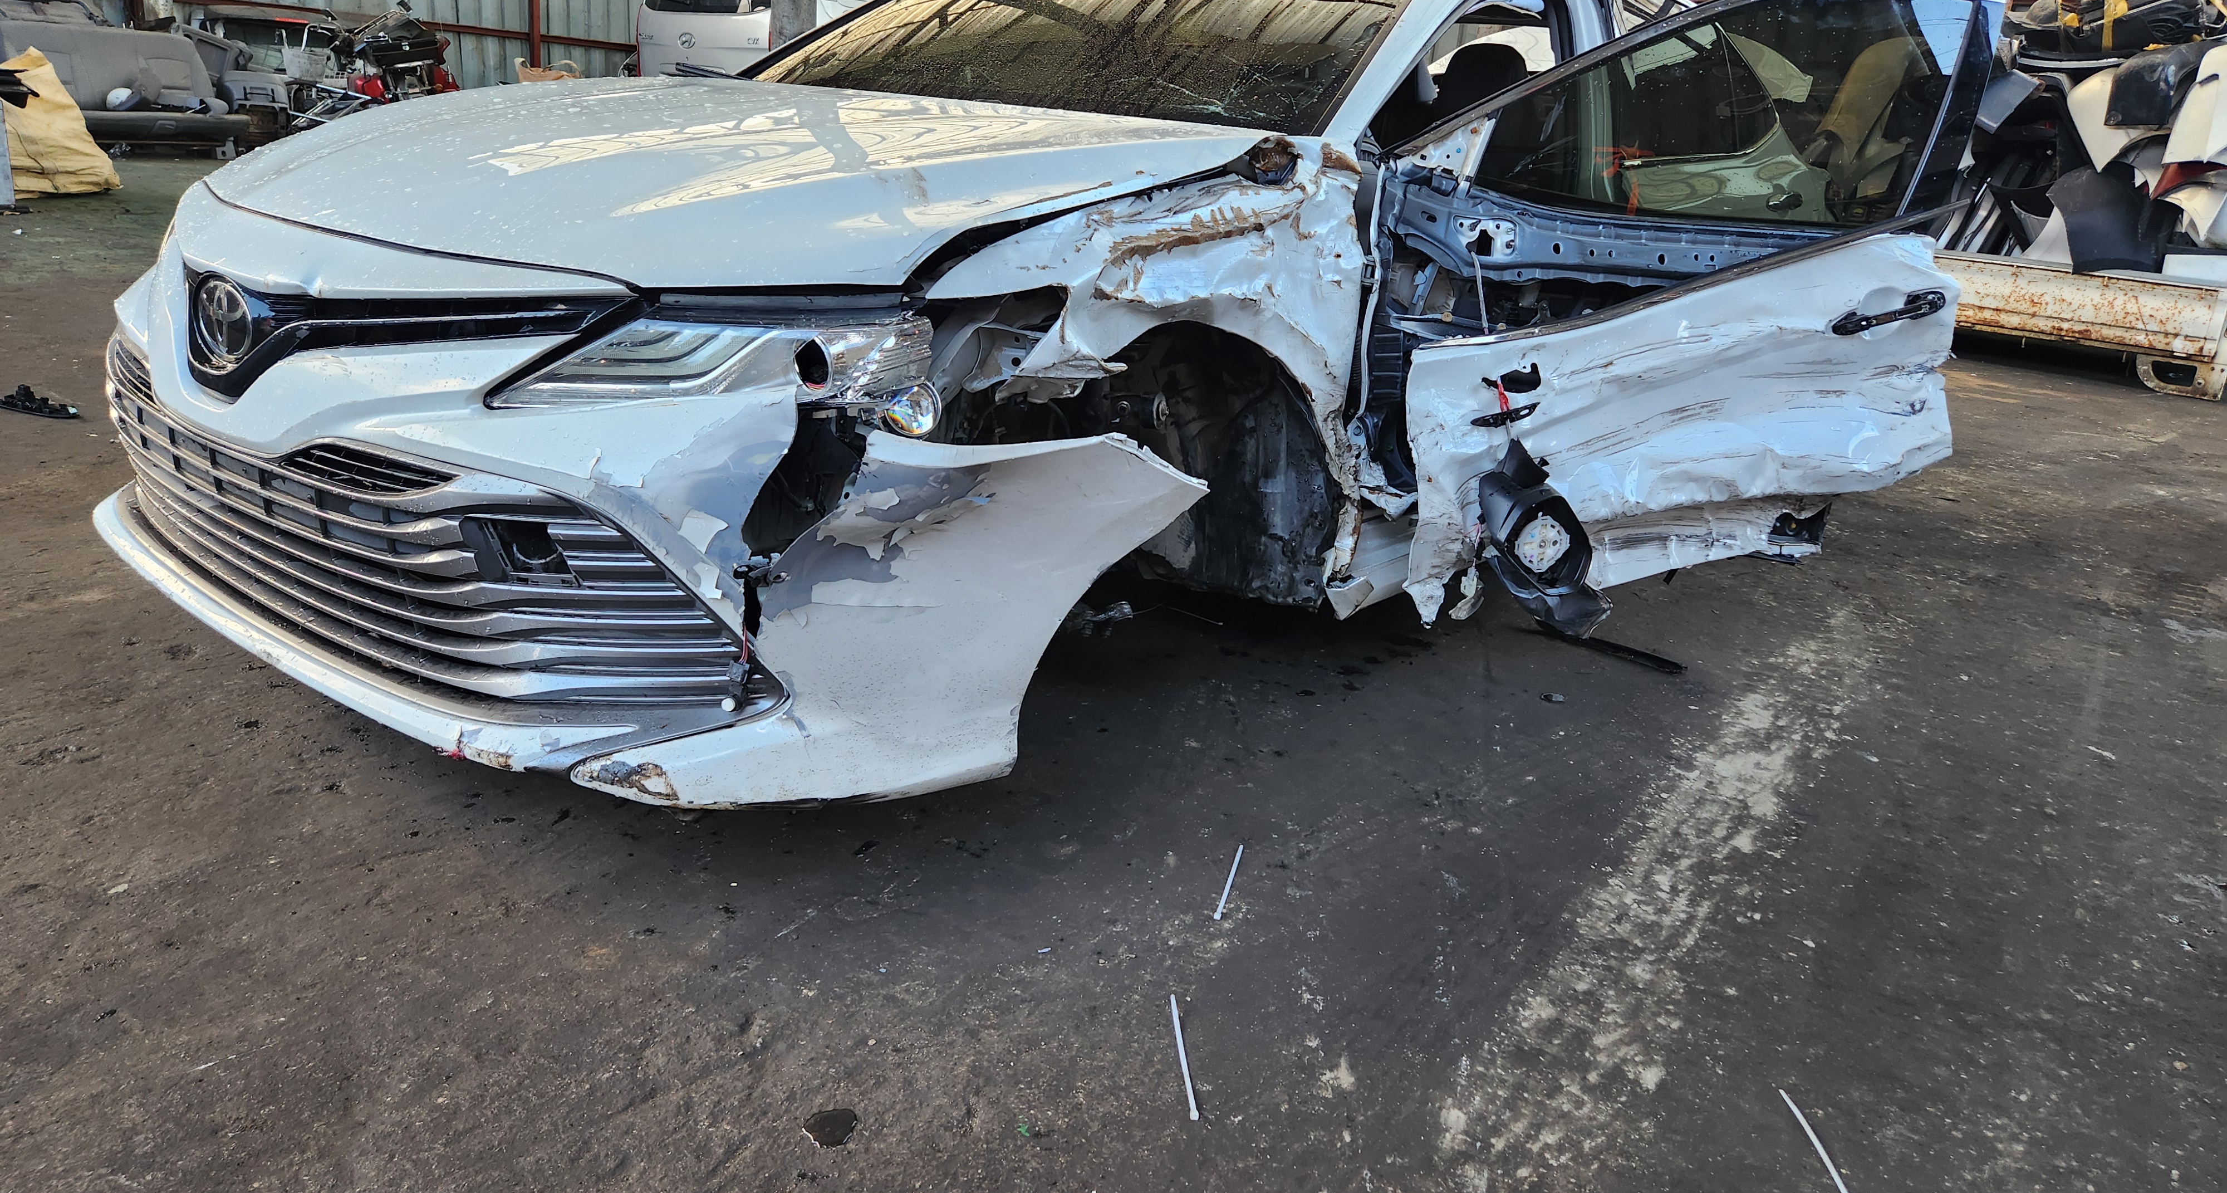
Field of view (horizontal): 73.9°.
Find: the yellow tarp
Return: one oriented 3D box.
[{"bbox_3d":[-6.301,-2.814,8.750,0.850,0.820,0.750,-5,20,-28],"label":"yellow tarp"}]

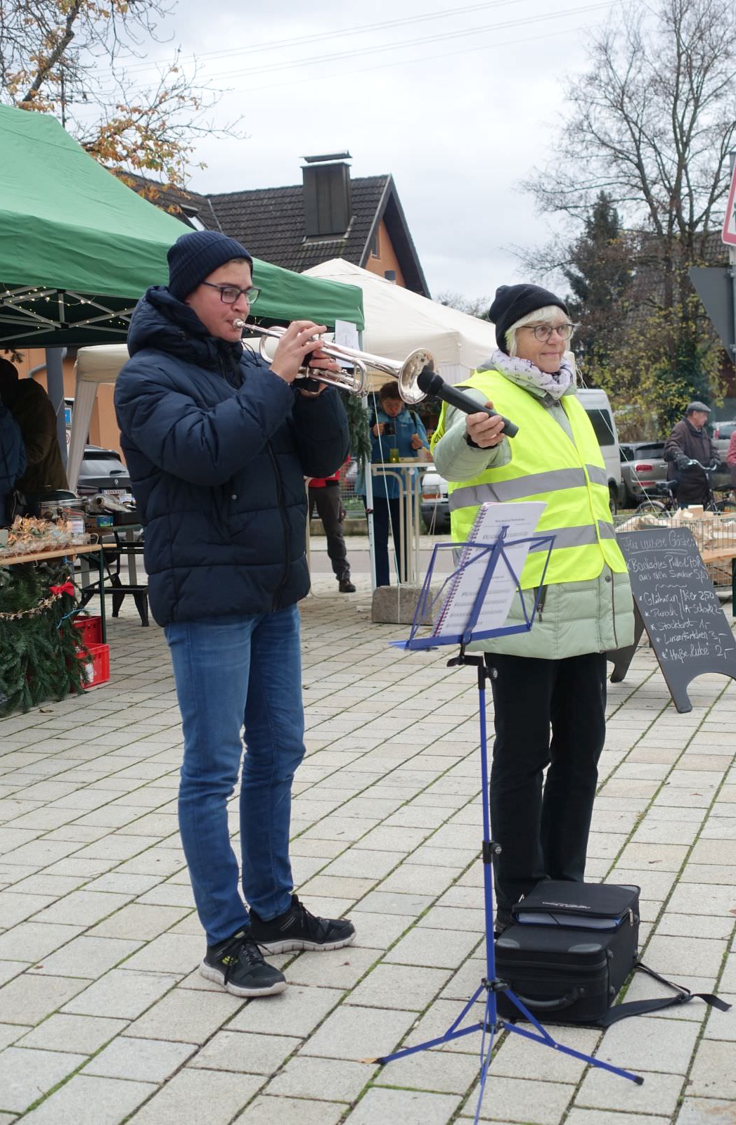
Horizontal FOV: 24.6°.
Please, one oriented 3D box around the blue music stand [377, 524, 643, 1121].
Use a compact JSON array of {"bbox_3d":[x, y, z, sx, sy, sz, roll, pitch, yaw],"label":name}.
[{"bbox_3d":[0.274,0.483,3.390,0.490,1.120,0.560,2,6,40],"label":"blue music stand"}]

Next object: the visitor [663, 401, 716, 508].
[{"bbox_3d":[3.261,-0.778,17.066,0.460,1.700,0.560,3,6,44],"label":"visitor"}]

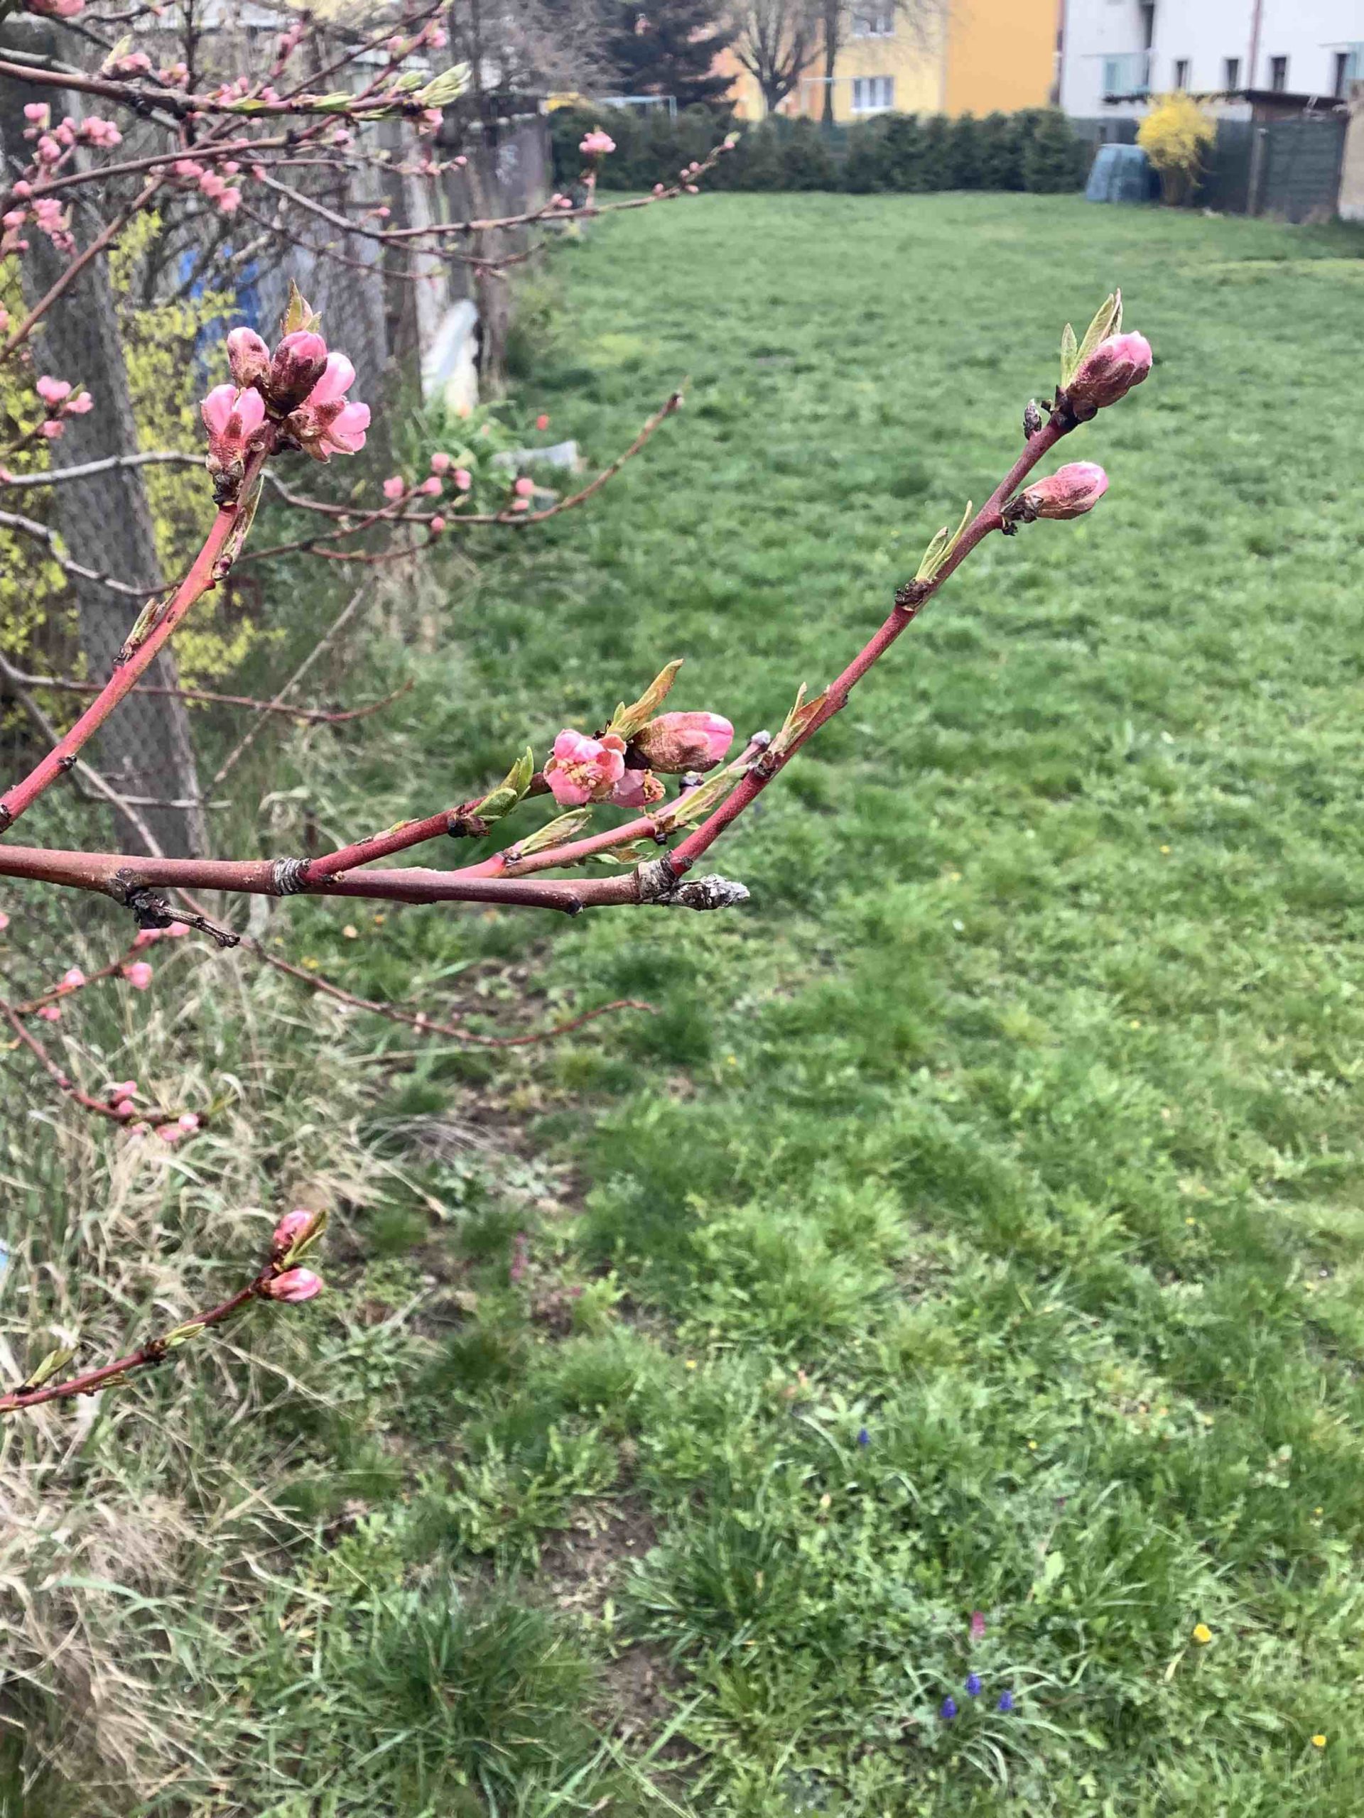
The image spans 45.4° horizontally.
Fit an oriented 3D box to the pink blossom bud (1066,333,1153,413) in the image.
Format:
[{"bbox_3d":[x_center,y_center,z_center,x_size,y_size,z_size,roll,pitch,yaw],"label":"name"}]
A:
[{"bbox_3d":[0.088,-0.110,0.335,0.020,0.011,0.011,-38,5,0],"label":"pink blossom bud"}]

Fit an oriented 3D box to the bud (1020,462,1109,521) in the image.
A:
[{"bbox_3d":[0.079,-0.086,0.335,0.018,0.010,0.010,-19,10,0],"label":"bud"}]

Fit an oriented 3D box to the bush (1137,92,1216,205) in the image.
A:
[{"bbox_3d":[8.513,-13.080,28.000,1.400,1.780,1.400,5,27,15],"label":"bush"}]

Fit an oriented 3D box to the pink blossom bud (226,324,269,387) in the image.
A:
[{"bbox_3d":[-0.091,-0.116,0.342,0.009,0.014,0.009,-11,-9,-11],"label":"pink blossom bud"}]

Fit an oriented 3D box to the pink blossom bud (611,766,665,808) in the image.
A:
[{"bbox_3d":[-0.009,-0.025,0.334,0.012,0.009,0.009,9,4,6],"label":"pink blossom bud"}]

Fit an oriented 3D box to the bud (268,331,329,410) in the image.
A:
[{"bbox_3d":[-0.079,-0.111,0.334,0.011,0.017,0.011,20,6,-19],"label":"bud"}]

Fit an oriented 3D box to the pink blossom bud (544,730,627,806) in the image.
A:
[{"bbox_3d":[-0.019,-0.028,0.327,0.017,0.015,0.013,-1,26,2],"label":"pink blossom bud"}]

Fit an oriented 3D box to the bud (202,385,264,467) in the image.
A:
[{"bbox_3d":[-0.092,-0.099,0.334,0.013,0.017,0.012,3,6,-16],"label":"bud"}]

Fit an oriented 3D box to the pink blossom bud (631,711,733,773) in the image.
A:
[{"bbox_3d":[0.000,-0.034,0.330,0.021,0.012,0.012,-9,6,0],"label":"pink blossom bud"}]

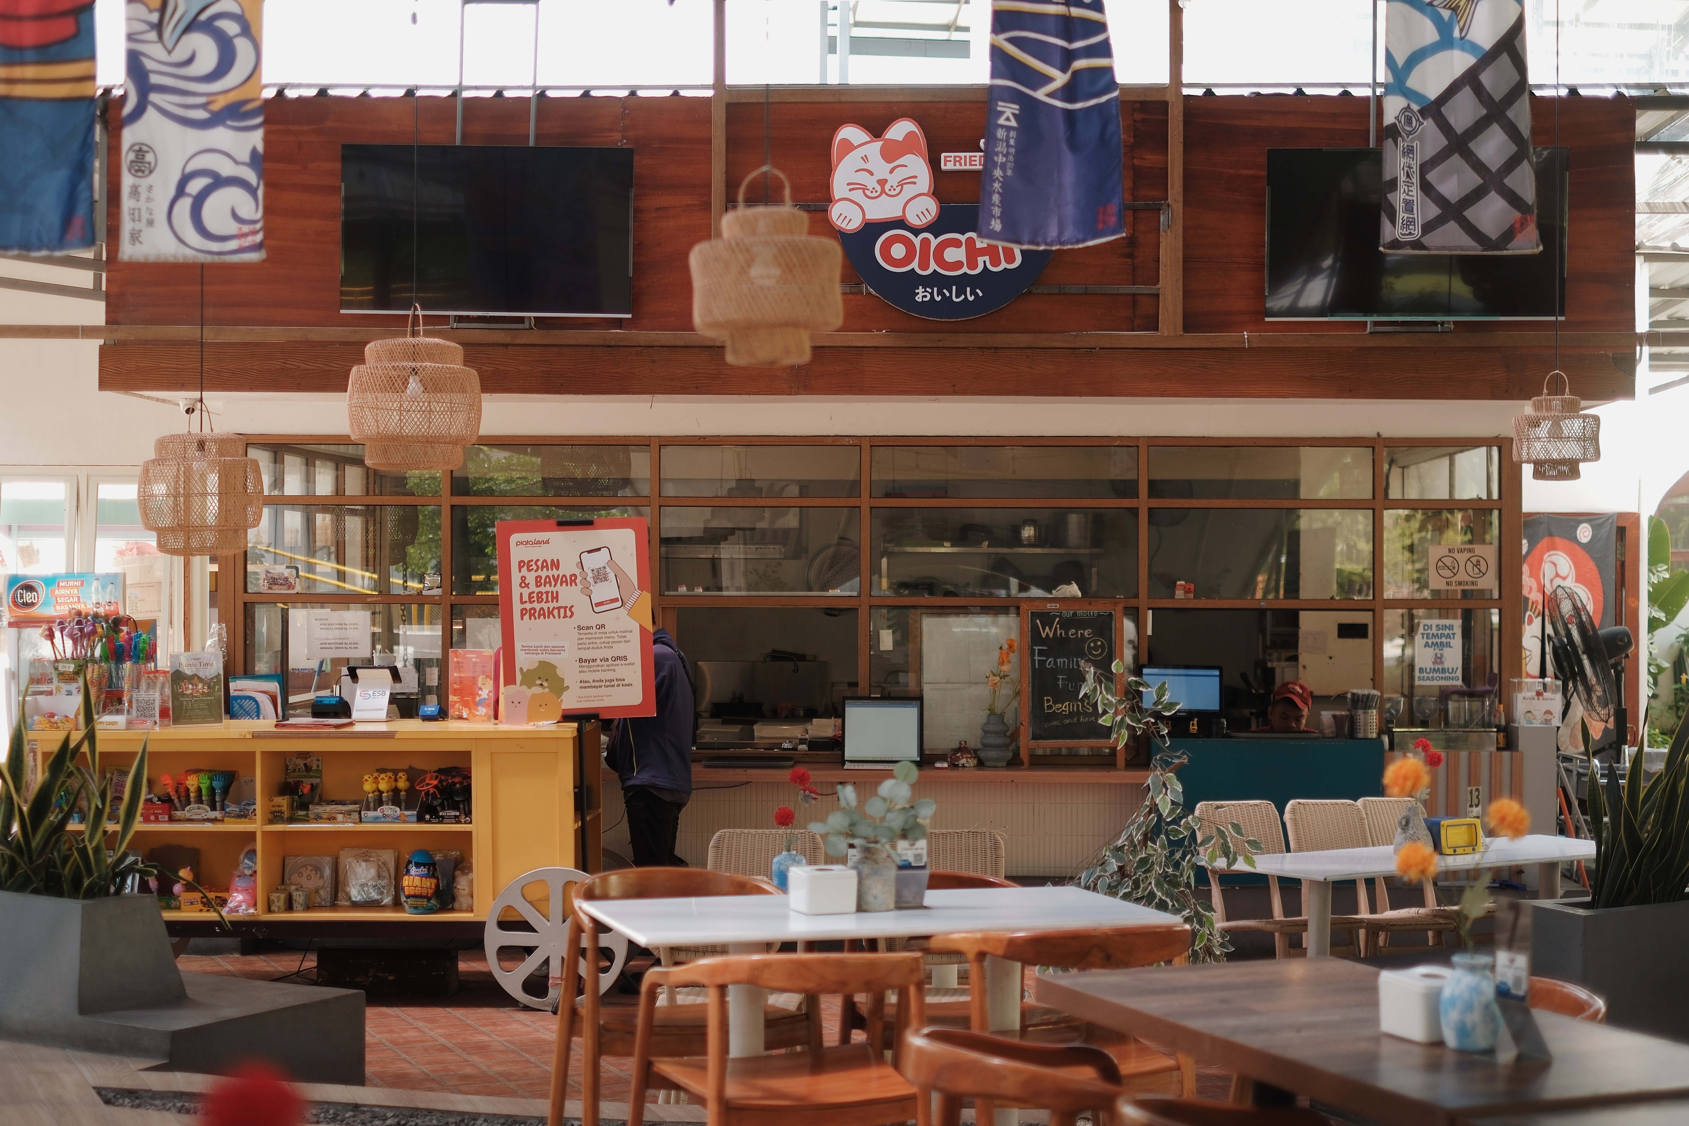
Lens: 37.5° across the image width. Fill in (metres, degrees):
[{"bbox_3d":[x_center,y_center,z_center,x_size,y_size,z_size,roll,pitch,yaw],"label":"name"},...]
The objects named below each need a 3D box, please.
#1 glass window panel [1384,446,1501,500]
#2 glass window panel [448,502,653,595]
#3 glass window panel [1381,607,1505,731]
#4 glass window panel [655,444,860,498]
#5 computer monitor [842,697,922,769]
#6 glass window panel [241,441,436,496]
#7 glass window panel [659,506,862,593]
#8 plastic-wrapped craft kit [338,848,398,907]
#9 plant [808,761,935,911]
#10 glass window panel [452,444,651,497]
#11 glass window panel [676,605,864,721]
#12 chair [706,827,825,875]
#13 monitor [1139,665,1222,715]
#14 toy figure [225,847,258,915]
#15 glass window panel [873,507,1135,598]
[{"bbox_3d":[2.683,-0.406,11.150,0.521,0.243,0.050,0,0,0],"label":"glass window panel"},{"bbox_3d":[-1.339,-0.060,11.300,0.891,0.408,0.040,0,1,0],"label":"glass window panel"},{"bbox_3d":[2.705,0.496,11.250,0.543,0.580,0.040,0,0,0],"label":"glass window panel"},{"bbox_3d":[-0.382,-0.412,11.250,0.902,0.240,0.040,0,0,0],"label":"glass window panel"},{"bbox_3d":[0.168,0.757,11.100,0.370,0.315,0.140,0,1,0],"label":"computer monitor"},{"bbox_3d":[-2.272,-0.421,11.250,0.872,0.243,0.040,0,0,0],"label":"glass window panel"},{"bbox_3d":[-0.379,-0.056,11.300,0.897,0.405,0.040,0,1,0],"label":"glass window panel"},{"bbox_3d":[-1.871,1.236,9.750,0.230,0.225,0.050,0,-7,0],"label":"plastic-wrapped craft kit"},{"bbox_3d":[0.061,0.613,5.578,0.275,0.332,0.250,0,0,0],"label":"plant"},{"bbox_3d":[-1.333,-0.418,11.300,0.903,0.243,0.040,0,1,0],"label":"glass window panel"},{"bbox_3d":[-0.337,0.459,11.150,0.811,0.515,0.050,0,0,0],"label":"glass window panel"},{"bbox_3d":[-0.259,1.315,8.120,0.430,0.860,0.520,0,0,2],"label":"chair"},{"bbox_3d":[1.512,0.580,11.150,0.380,0.250,0.100,0,-7,11],"label":"monitor"},{"bbox_3d":[-2.403,1.273,9.950,0.155,0.270,0.140,0,0,-6],"label":"toy figure"},{"bbox_3d":[0.726,-0.045,11.300,1.205,0.414,0.040,0,1,0],"label":"glass window panel"}]

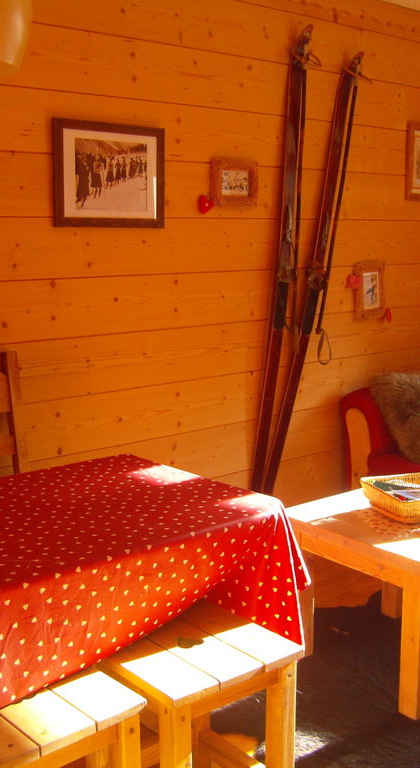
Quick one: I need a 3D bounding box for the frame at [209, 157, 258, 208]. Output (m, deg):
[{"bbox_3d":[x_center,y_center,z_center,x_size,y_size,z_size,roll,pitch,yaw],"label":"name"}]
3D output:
[{"bbox_3d":[0.086,-0.768,3.177,0.237,0.174,0.025,-8,11,-37],"label":"frame"}]

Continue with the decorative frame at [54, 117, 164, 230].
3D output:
[{"bbox_3d":[-0.344,-0.715,2.848,0.444,0.348,0.025,-8,11,-37],"label":"decorative frame"}]

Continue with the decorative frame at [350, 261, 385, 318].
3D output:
[{"bbox_3d":[0.714,-0.418,3.717,0.198,0.252,0.025,-8,11,-37],"label":"decorative frame"}]

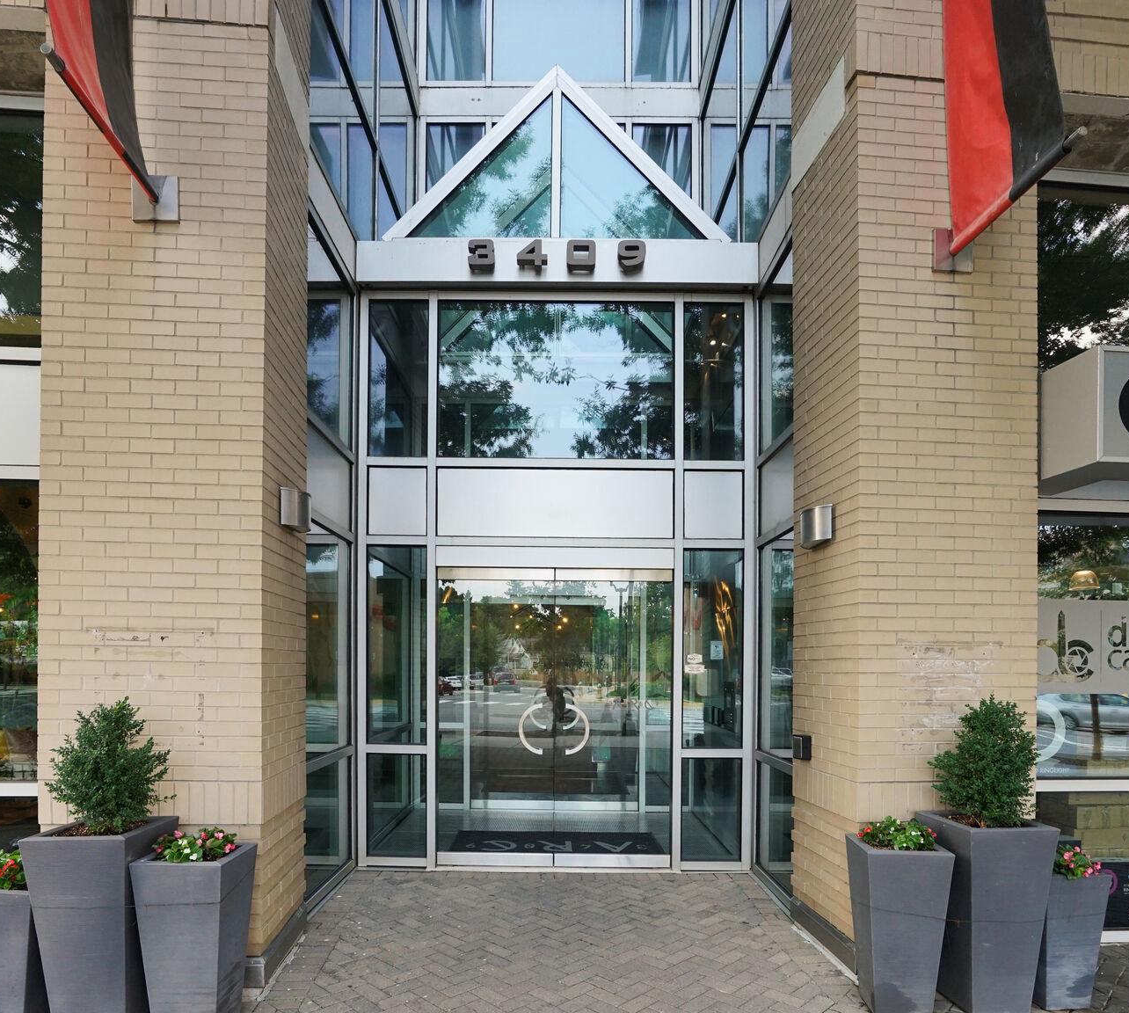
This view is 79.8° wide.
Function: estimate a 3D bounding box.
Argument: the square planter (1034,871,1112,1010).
[{"bbox_3d":[2.290,1.965,3.150,0.290,0.610,0.290,0,0,-5],"label":"square planter"}]

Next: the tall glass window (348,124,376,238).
[{"bbox_3d":[-1.589,-2.535,5.300,0.060,0.900,0.600,0,0,0],"label":"tall glass window"}]

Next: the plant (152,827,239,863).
[{"bbox_3d":[-1.621,1.479,2.950,0.340,0.145,0.250,0,0,-5],"label":"plant"}]

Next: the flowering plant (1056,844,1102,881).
[{"bbox_3d":[2.348,1.638,3.110,0.240,0.150,0.200,0,0,-5],"label":"flowering plant"}]

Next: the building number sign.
[{"bbox_3d":[-0.060,-1.821,4.920,1.290,0.230,0.070,0,0,0],"label":"building number sign"}]

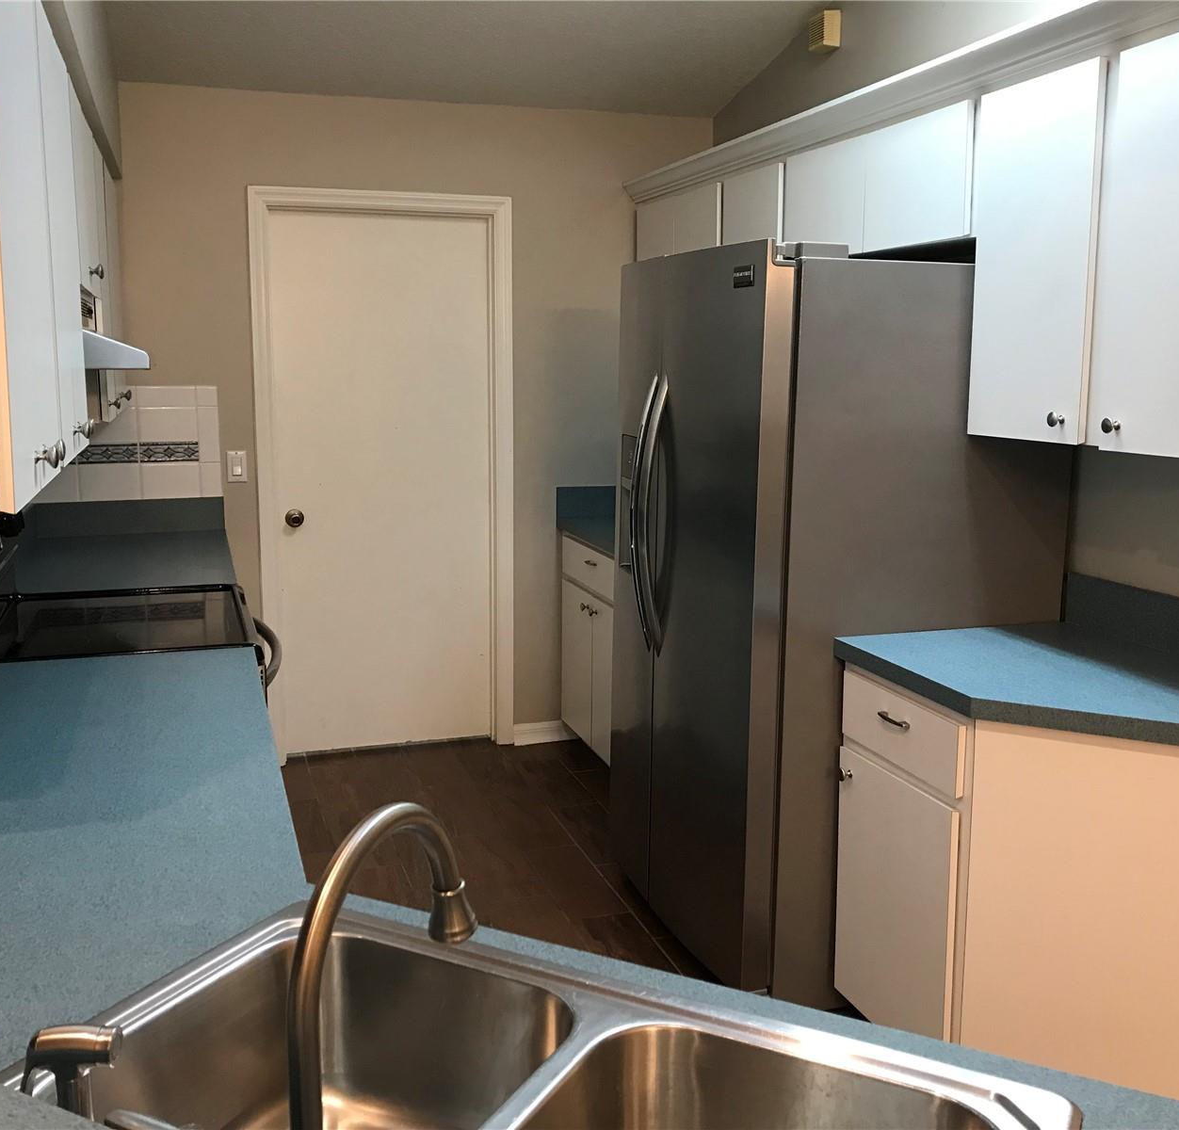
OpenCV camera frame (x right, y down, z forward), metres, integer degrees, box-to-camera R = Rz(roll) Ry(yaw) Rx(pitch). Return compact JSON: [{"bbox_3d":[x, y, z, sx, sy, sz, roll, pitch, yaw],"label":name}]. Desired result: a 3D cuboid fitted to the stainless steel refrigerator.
[{"bbox_3d":[0.583,0.108,3.231,0.855,1.779,0.910,-3,10,-18],"label":"stainless steel refrigerator"}]

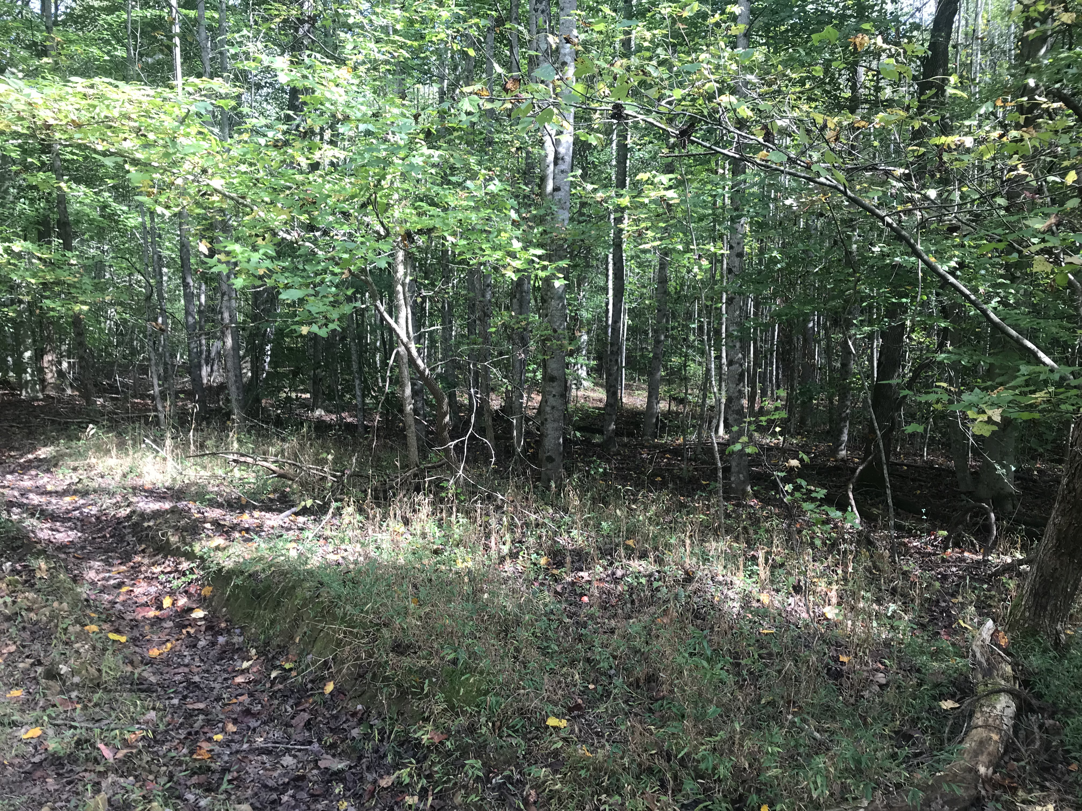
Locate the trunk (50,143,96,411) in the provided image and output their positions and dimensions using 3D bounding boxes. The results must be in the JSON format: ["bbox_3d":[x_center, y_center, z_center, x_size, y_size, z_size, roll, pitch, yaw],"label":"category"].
[{"bbox_3d":[-7.595,-2.062,14.308,0.501,4.311,0.350,0,6,0],"label":"trunk"}]

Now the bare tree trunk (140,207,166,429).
[{"bbox_3d":[-5.344,-1.190,12.107,0.220,3.037,0.154,0,6,0],"label":"bare tree trunk"}]

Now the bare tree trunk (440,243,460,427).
[{"bbox_3d":[-1.253,-0.967,12.148,0.253,2.537,0.177,0,6,0],"label":"bare tree trunk"}]

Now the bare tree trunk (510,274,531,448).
[{"bbox_3d":[-0.225,-0.478,9.642,0.217,1.985,0.193,0,6,0],"label":"bare tree trunk"}]

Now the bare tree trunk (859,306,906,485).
[{"bbox_3d":[3.148,-0.096,8.173,0.368,1.682,0.257,0,6,0],"label":"bare tree trunk"}]

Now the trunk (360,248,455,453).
[{"bbox_3d":[-1.416,-0.575,9.218,0.937,2.271,0.500,0,6,0],"label":"trunk"}]

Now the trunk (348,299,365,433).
[{"bbox_3d":[-2.415,-0.496,11.498,0.204,1.782,0.143,0,6,0],"label":"trunk"}]

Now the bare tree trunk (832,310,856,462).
[{"bbox_3d":[3.316,-0.244,9.639,0.199,1.670,0.139,0,6,0],"label":"bare tree trunk"}]

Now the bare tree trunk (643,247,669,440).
[{"bbox_3d":[1.447,-0.776,11.098,0.297,2.424,0.208,0,6,0],"label":"bare tree trunk"}]

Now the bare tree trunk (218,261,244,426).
[{"bbox_3d":[-4.248,-0.853,12.075,0.260,2.372,0.182,0,6,0],"label":"bare tree trunk"}]

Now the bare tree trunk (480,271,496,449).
[{"bbox_3d":[-0.605,-0.518,10.012,0.169,2.136,0.118,0,6,0],"label":"bare tree trunk"}]

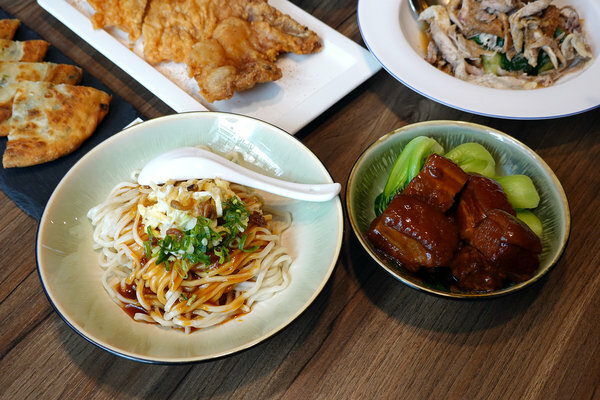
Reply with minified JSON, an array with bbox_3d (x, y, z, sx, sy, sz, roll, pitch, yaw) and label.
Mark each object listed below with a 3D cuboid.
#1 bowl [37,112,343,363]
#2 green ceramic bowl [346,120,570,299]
[{"bbox_3d":[-0.073,0.033,0.509,0.210,0.060,0.210,0,53,0],"label":"bowl"},{"bbox_3d":[0.112,0.017,0.522,0.158,0.056,0.158,0,53,0],"label":"green ceramic bowl"}]

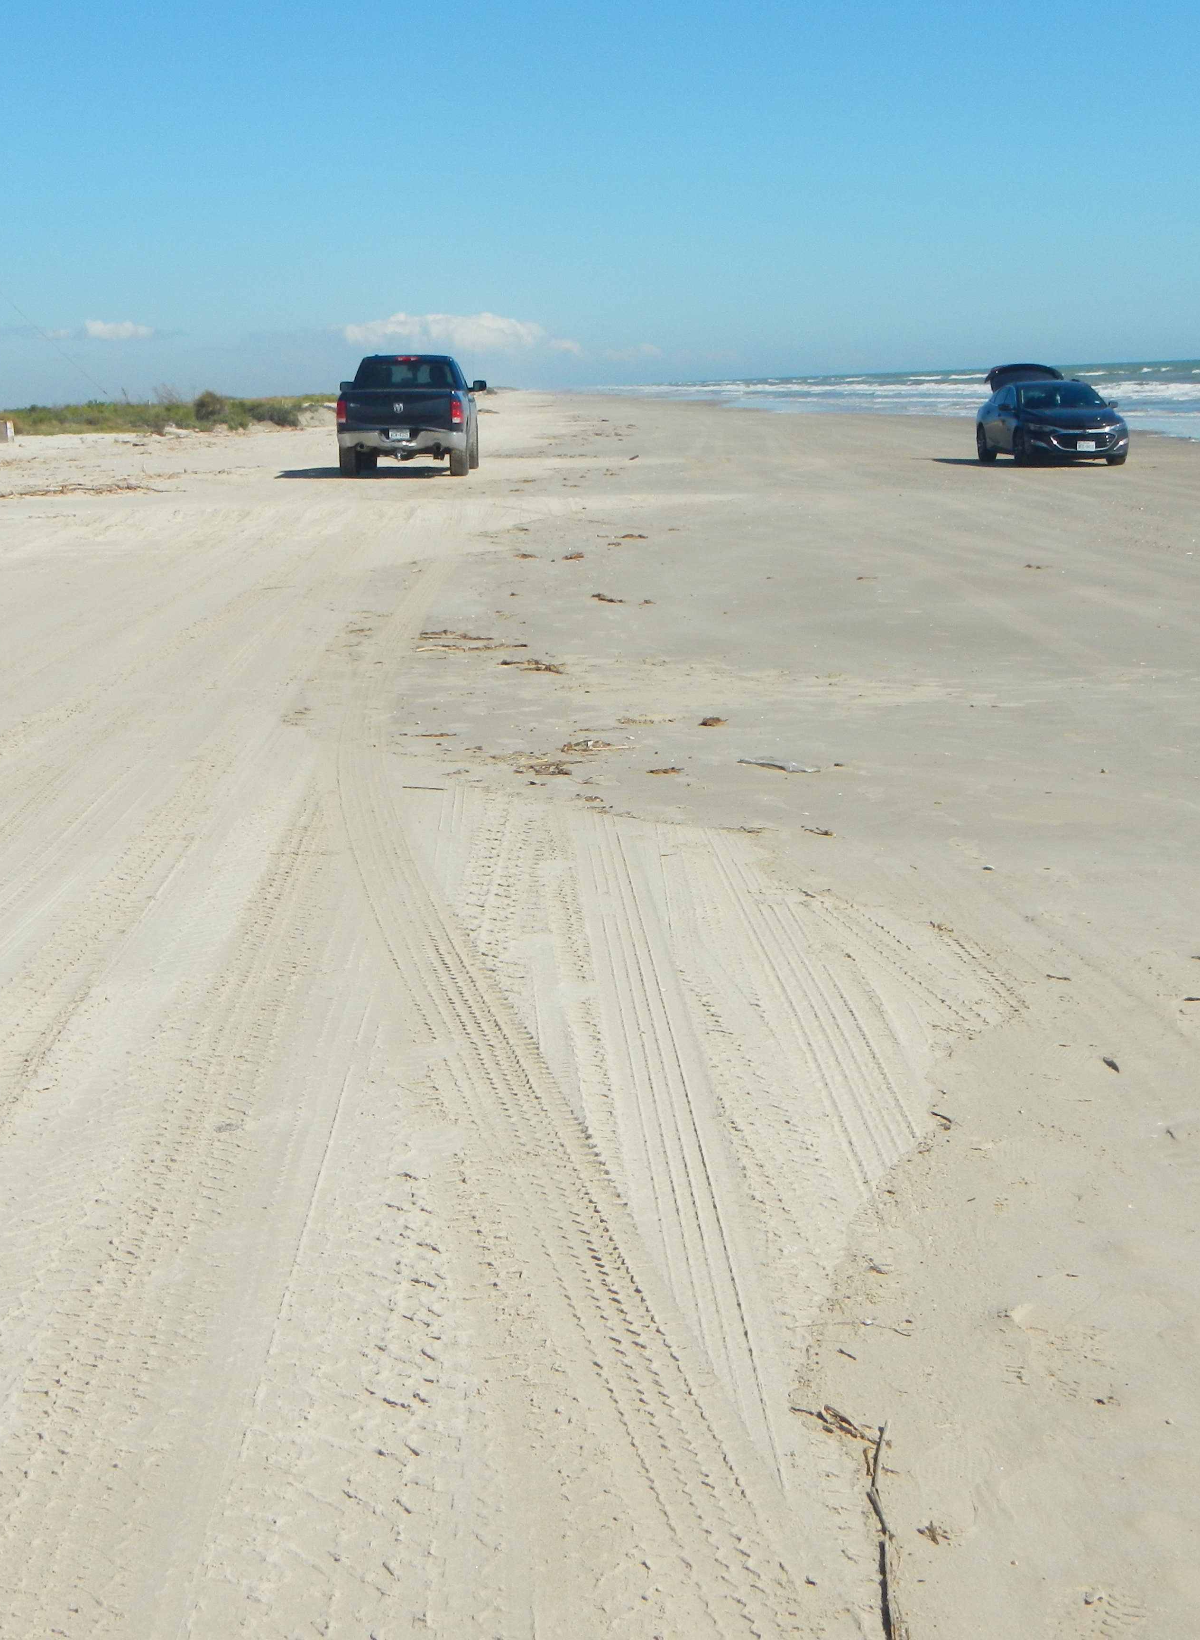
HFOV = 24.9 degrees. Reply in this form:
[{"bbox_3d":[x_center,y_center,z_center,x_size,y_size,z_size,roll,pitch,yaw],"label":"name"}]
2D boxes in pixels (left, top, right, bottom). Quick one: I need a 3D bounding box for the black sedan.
[{"bbox_3d":[7.835,-6.999,47.340,1.900,1.580,4.930,-3,9,-4],"label":"black sedan"}]

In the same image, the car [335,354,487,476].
[{"bbox_3d":[-3.091,-6.638,44.492,2.100,1.940,5.800,-2,9,0],"label":"car"}]

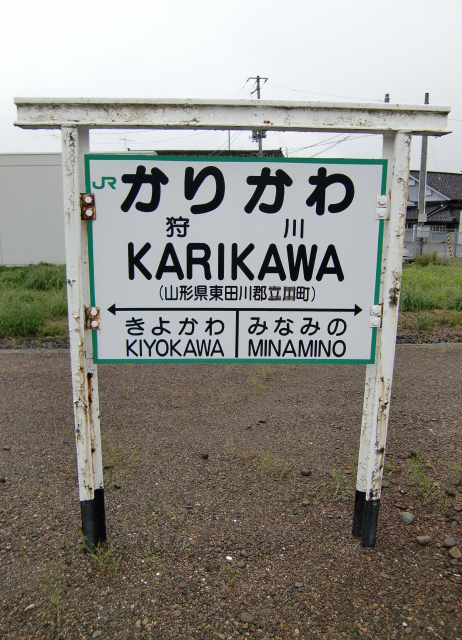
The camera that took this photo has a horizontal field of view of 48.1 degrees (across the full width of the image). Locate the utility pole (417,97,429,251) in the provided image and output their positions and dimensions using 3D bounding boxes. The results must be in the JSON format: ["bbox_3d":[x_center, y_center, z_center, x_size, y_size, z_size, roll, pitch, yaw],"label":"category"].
[{"bbox_3d":[9.496,-6.986,25.587,0.350,7.970,0.350,1,12,0],"label":"utility pole"}]

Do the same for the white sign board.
[{"bbox_3d":[0.025,-0.227,2.118,1.200,0.850,0.040,0,12,-2],"label":"white sign board"}]

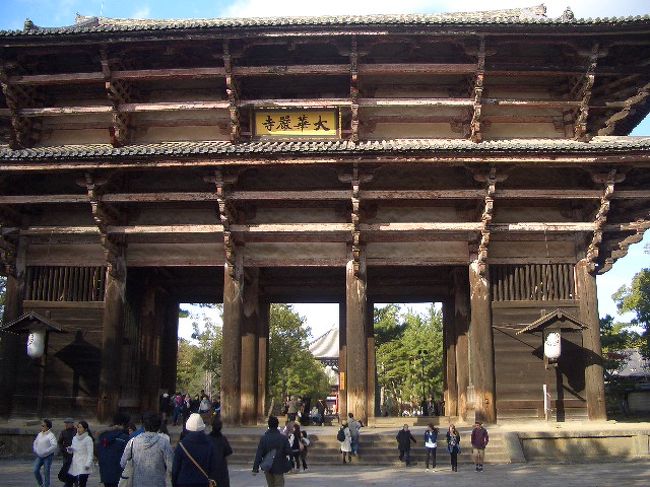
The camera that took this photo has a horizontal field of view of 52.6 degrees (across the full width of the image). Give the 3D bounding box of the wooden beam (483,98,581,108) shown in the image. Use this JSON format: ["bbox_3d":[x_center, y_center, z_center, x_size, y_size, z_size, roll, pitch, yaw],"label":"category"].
[{"bbox_3d":[10.049,-6.813,31.972,4.900,0.400,0.400,0,-14,2],"label":"wooden beam"}]

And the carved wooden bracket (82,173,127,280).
[{"bbox_3d":[-10.435,-0.745,30.714,0.500,4.400,4.400,0,-14,2],"label":"carved wooden bracket"}]

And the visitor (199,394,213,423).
[{"bbox_3d":[-6.093,8.439,33.500,0.500,1.500,0.360,0,-12,0],"label":"visitor"}]

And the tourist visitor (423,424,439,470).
[{"bbox_3d":[3.758,7.266,23.400,0.500,1.640,0.380,0,-14,0],"label":"tourist visitor"}]

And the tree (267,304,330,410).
[{"bbox_3d":[-3.161,10.569,62.000,7.000,10.500,6.500,0,-14,2],"label":"tree"}]

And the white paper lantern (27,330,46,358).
[{"bbox_3d":[-13.011,4.573,29.600,0.800,1.230,0.800,0,-12,2],"label":"white paper lantern"}]

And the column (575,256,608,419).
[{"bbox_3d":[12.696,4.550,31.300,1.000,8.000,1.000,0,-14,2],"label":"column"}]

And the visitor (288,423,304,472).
[{"bbox_3d":[-1.039,7.496,24.200,0.500,1.660,0.400,-7,-14,30],"label":"visitor"}]

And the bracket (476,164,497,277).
[{"bbox_3d":[7.415,-0.864,29.753,0.500,3.950,3.700,0,-13,1],"label":"bracket"}]

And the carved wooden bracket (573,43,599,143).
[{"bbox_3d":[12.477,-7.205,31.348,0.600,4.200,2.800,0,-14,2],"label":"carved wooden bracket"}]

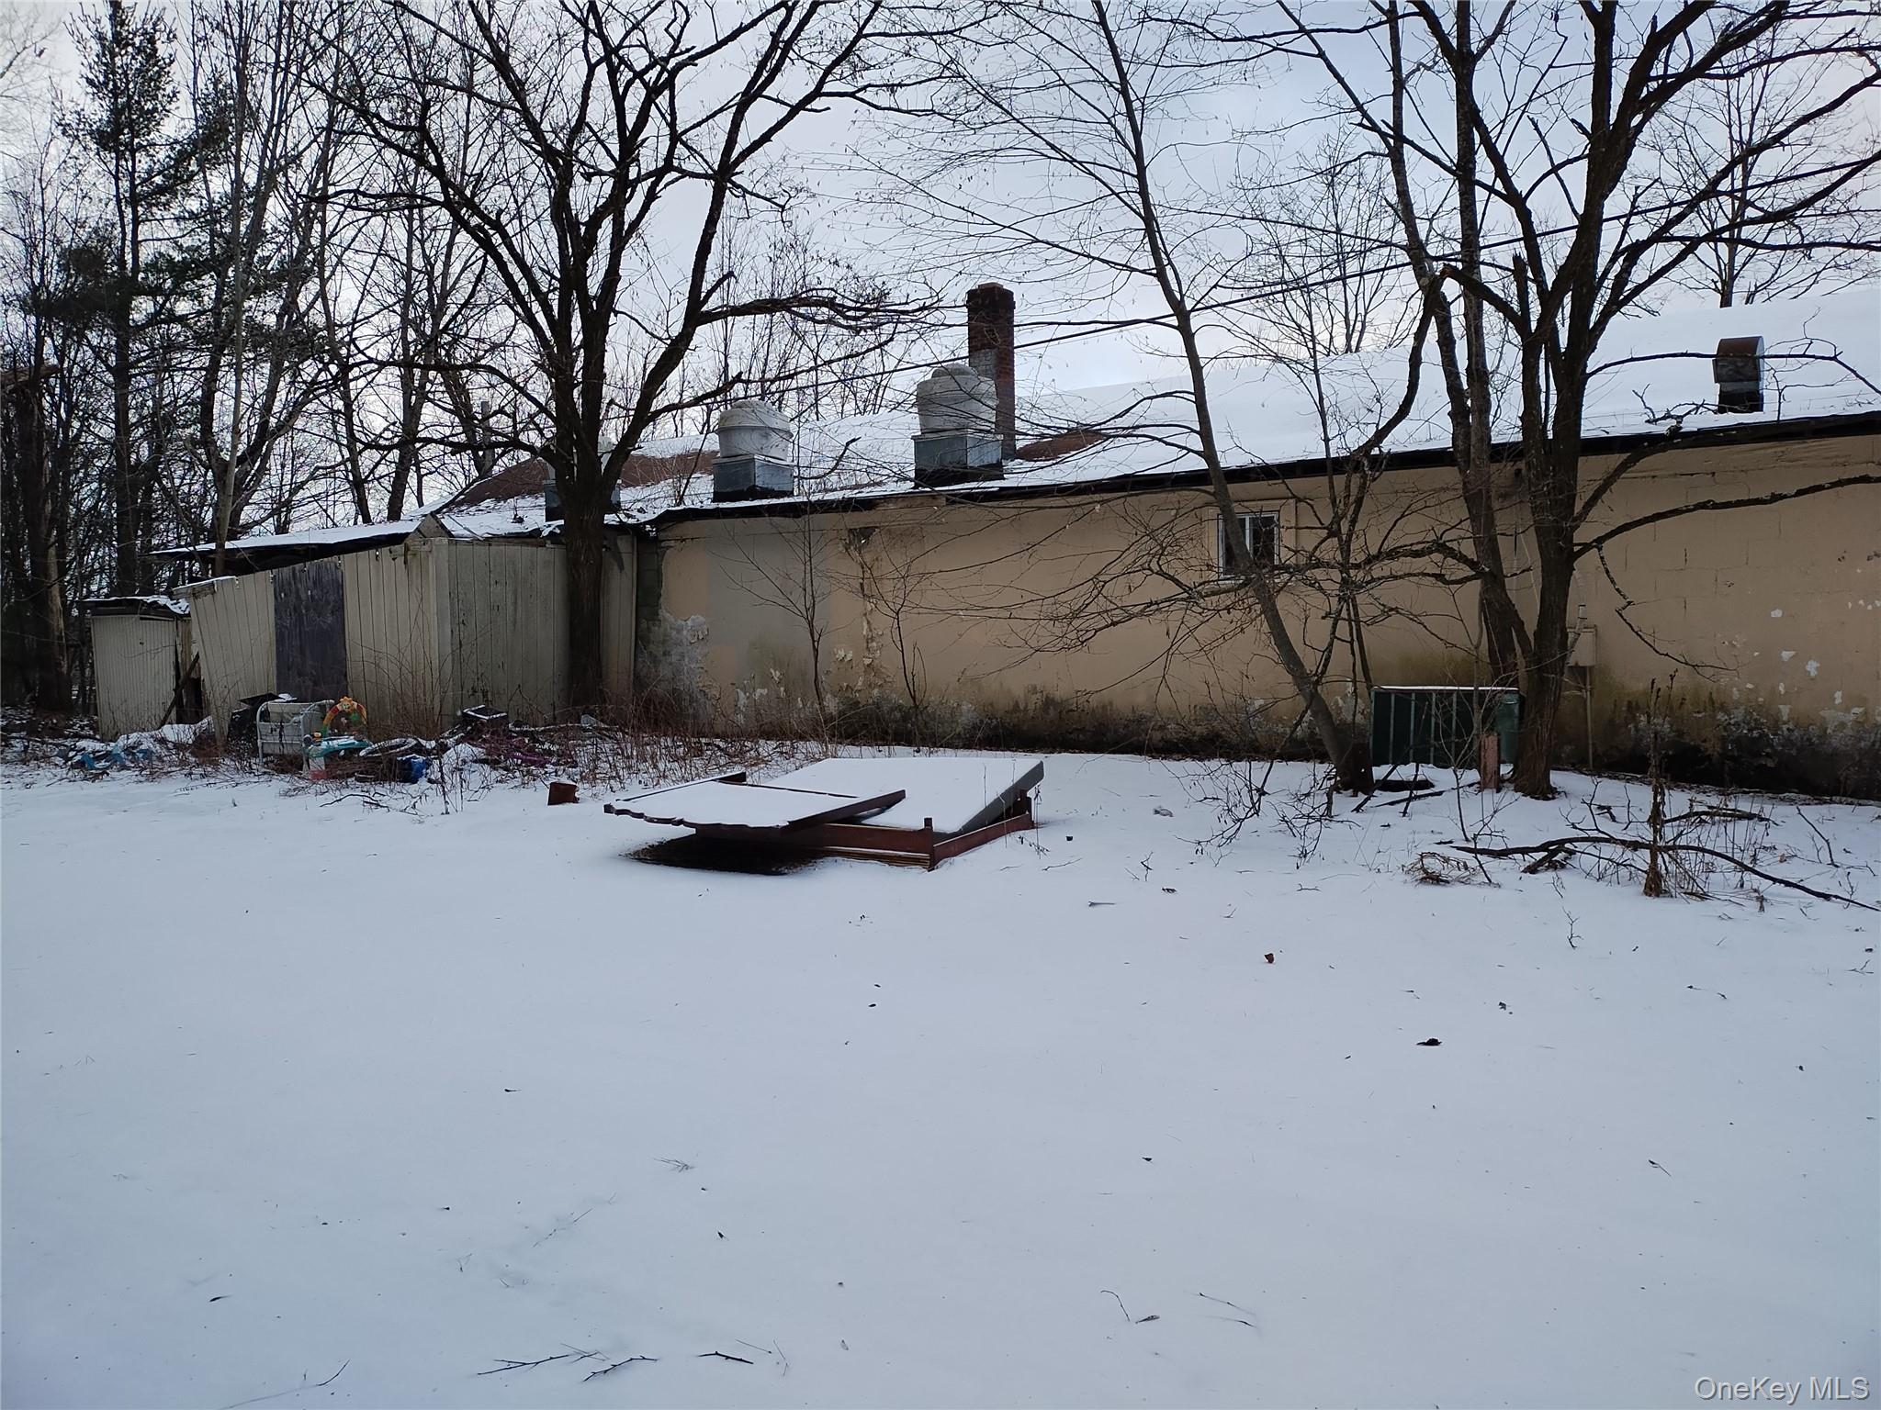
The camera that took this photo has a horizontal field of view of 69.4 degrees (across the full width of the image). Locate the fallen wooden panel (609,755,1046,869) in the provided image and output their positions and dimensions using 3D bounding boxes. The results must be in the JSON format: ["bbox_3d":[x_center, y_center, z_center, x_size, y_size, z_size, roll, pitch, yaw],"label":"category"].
[{"bbox_3d":[-0.647,0.643,8.664,2.060,0.430,1.990,1,4,24],"label":"fallen wooden panel"}]

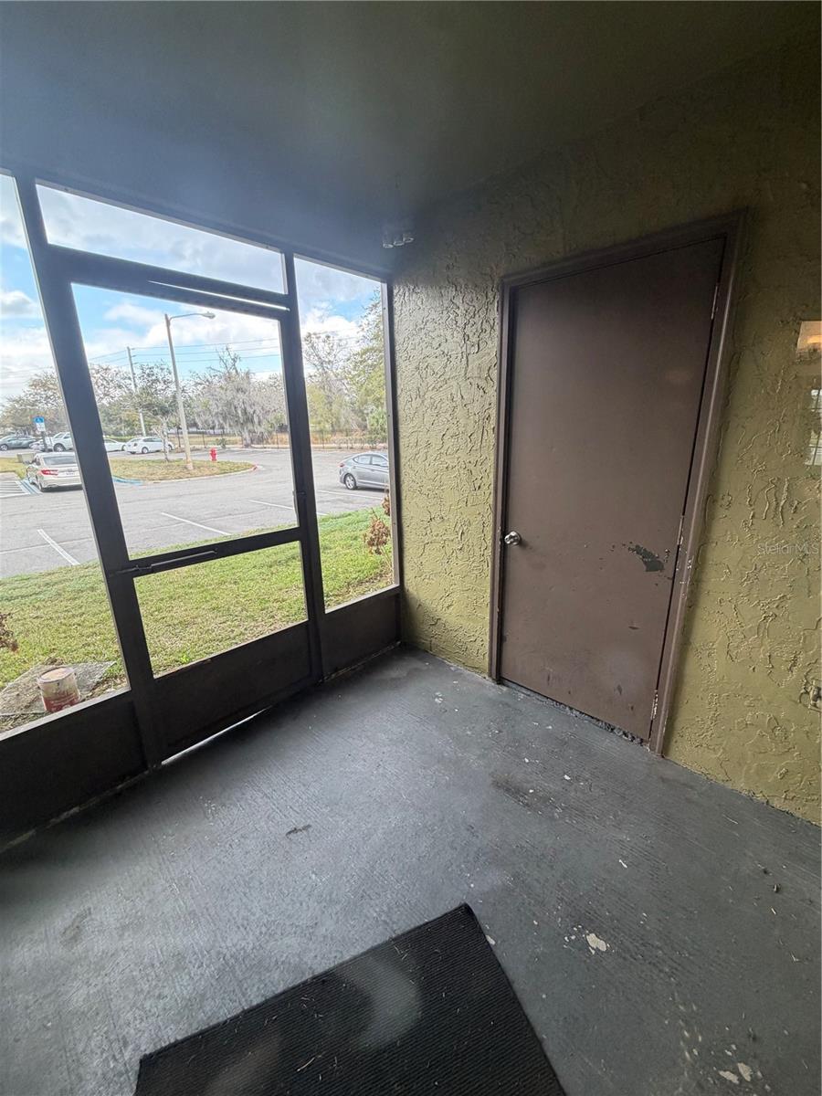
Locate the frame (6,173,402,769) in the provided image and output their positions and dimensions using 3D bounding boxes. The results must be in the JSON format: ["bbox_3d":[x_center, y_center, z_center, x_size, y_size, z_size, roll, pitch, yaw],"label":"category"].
[{"bbox_3d":[-0.666,-0.265,2.265,0.060,2.264,1.648,13,21,42],"label":"frame"}]

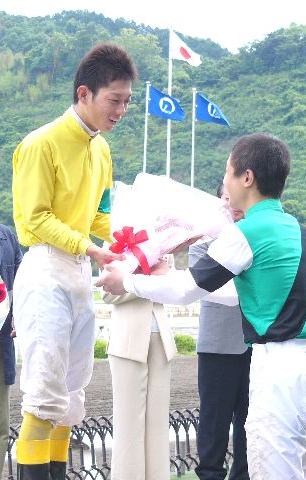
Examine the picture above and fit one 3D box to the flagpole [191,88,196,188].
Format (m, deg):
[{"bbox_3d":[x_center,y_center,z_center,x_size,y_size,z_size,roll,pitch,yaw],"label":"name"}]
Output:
[{"bbox_3d":[1.760,-1.796,95.000,0.100,10.300,0.100,1,-1,0],"label":"flagpole"}]

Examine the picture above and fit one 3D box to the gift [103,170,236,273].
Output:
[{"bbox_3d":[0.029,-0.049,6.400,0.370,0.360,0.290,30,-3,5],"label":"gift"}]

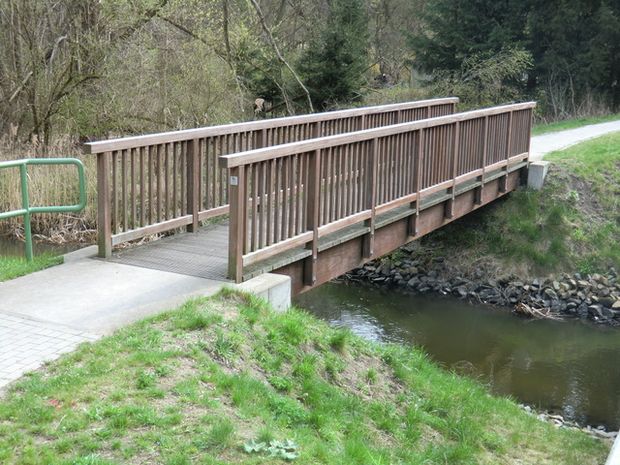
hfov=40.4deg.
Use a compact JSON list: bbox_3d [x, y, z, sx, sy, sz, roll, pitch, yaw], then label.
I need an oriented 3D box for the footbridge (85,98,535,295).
[{"bbox_3d":[1.168,-0.977,13.135,1.770,1.653,11.227,8,14,28],"label":"footbridge"}]

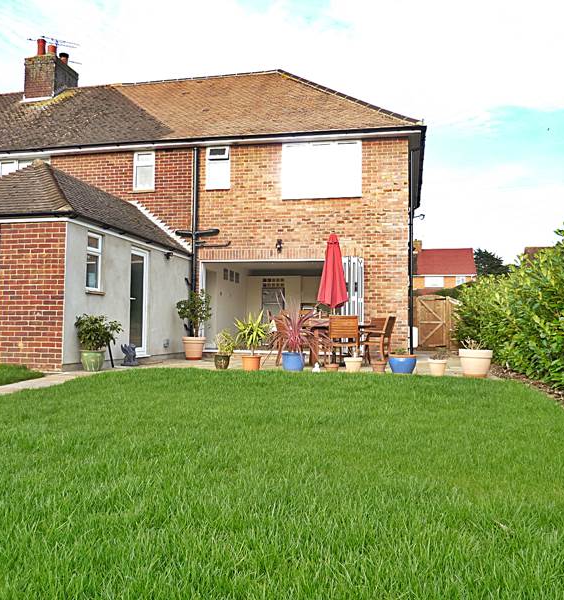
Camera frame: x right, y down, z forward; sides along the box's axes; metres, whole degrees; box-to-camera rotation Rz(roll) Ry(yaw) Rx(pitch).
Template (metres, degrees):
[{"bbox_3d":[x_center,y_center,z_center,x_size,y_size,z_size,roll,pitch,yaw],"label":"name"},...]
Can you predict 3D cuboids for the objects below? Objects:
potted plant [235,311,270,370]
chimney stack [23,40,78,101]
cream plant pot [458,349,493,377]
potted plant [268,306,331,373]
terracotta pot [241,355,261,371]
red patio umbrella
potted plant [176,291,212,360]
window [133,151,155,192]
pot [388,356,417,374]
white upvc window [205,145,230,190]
[{"bbox_3d":[-0.447,0.632,8.750,0.534,0.886,0.520,1,-3,0],"label":"potted plant"},{"bbox_3d":[-7.334,-7.127,18.479,1.060,1.940,1.280,0,-3,12],"label":"chimney stack"},{"bbox_3d":[2.772,0.895,8.250,0.480,0.385,0.480,0,-3,12],"label":"cream plant pot"},{"bbox_3d":[0.240,0.544,8.707,0.970,1.068,0.920,0,-3,12],"label":"potted plant"},{"bbox_3d":[-0.454,0.957,8.686,0.280,0.222,0.280,1,-3,0],"label":"terracotta pot"},{"bbox_3d":[0.897,-0.011,10.244,0.550,2.316,0.550,0,-3,12],"label":"red patio umbrella"},{"bbox_3d":[-1.696,0.494,11.200,0.684,1.357,0.660,0,-3,12],"label":"potted plant"},{"bbox_3d":[-3.239,-3.018,13.596,0.552,0.942,0.100,0,-3,12],"label":"window"},{"bbox_3d":[1.780,0.950,8.507,0.410,0.277,0.410,0,-3,12],"label":"pot"},{"bbox_3d":[-1.451,-3.000,13.205,0.585,1.008,0.100,0,-3,12],"label":"white upvc window"}]

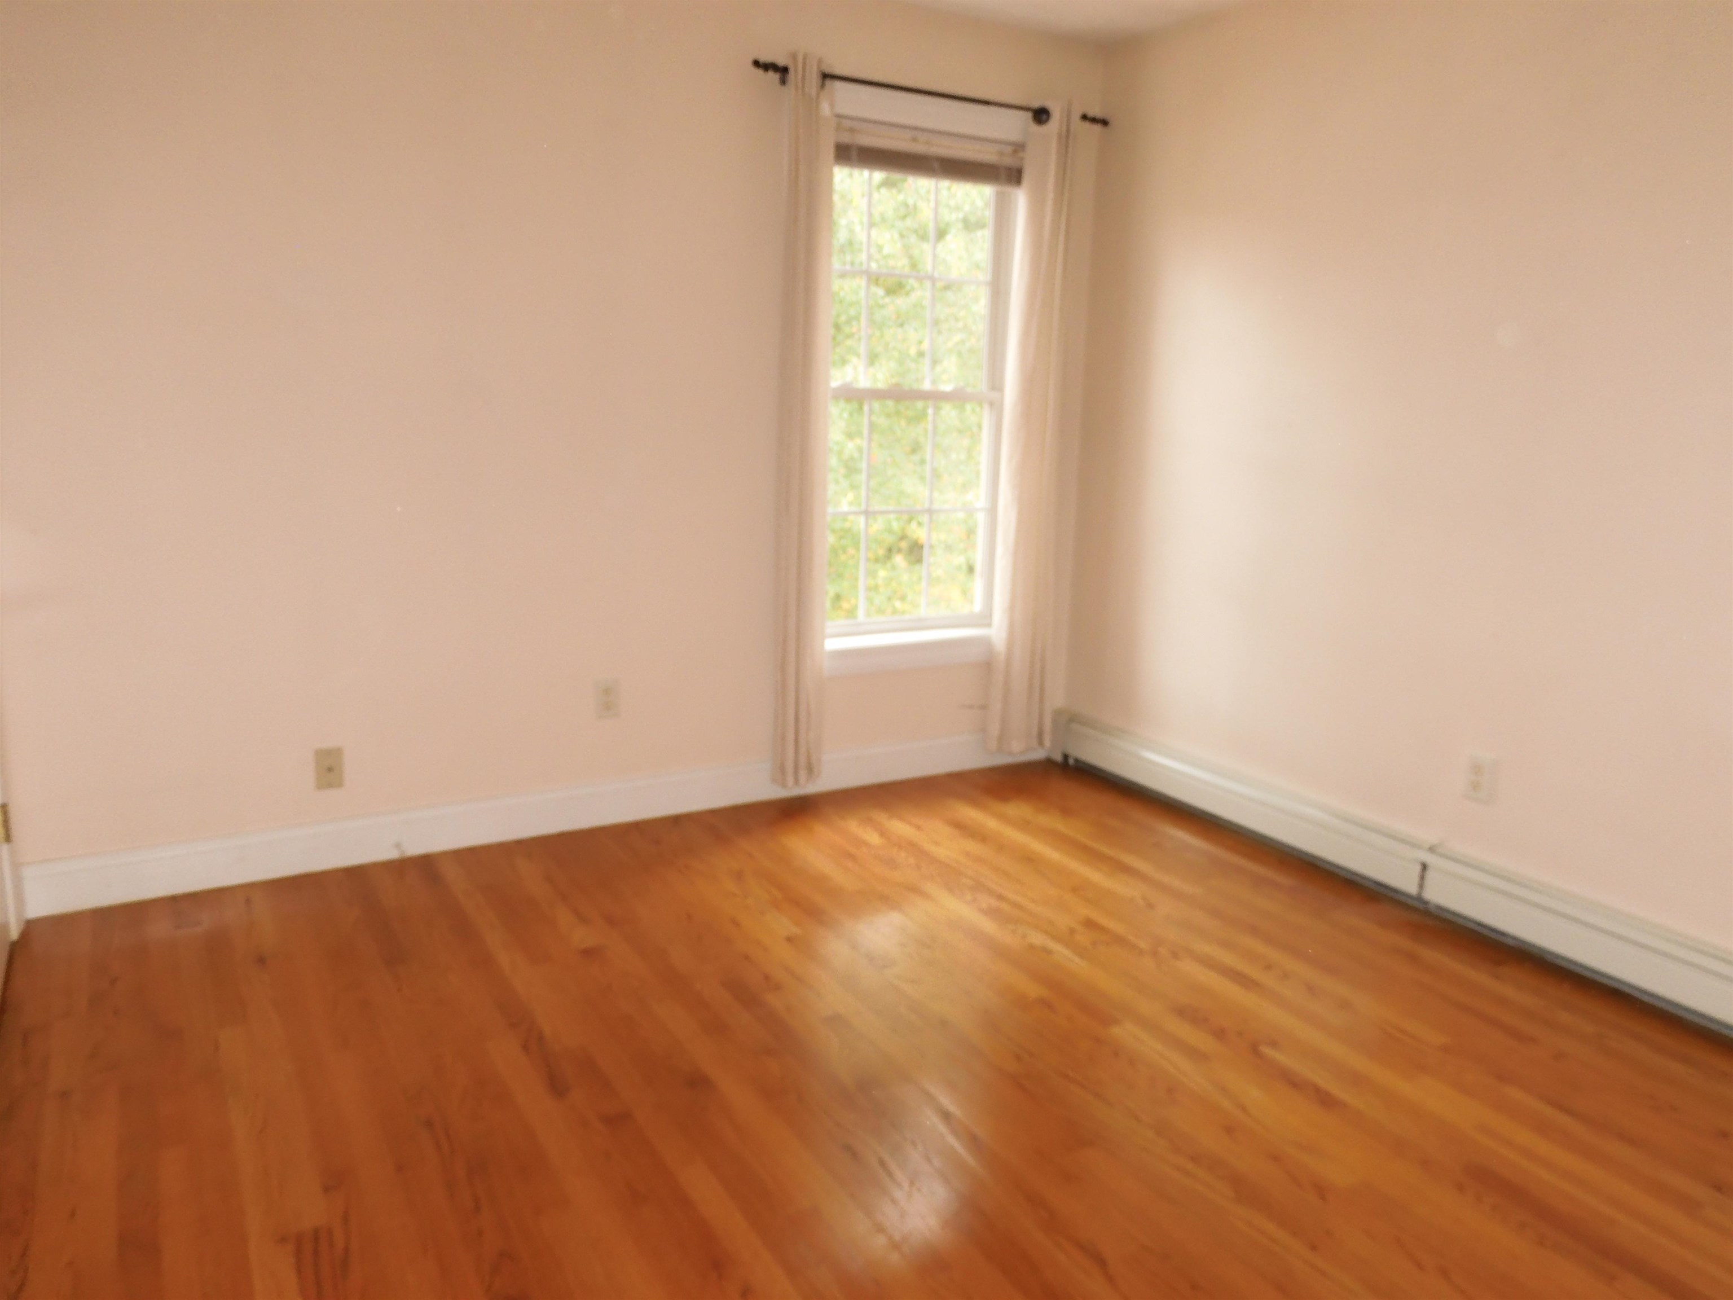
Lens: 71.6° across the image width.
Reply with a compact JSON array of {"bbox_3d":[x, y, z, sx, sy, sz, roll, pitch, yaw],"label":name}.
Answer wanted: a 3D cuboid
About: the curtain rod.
[{"bbox_3d":[0.237,-1.698,3.680,1.291,0.075,0.085,-5,13,-29],"label":"curtain rod"}]

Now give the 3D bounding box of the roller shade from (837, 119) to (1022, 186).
[{"bbox_3d":[0.178,-1.567,3.792,0.800,0.132,0.055,-5,13,-29],"label":"roller shade"}]

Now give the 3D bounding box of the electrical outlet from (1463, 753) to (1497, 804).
[{"bbox_3d":[1.550,0.325,3.037,0.012,0.115,0.072,-5,13,-29],"label":"electrical outlet"}]

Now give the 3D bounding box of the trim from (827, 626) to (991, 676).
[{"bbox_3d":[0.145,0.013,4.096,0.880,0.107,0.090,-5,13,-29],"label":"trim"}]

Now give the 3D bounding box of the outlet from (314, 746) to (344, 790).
[{"bbox_3d":[-1.443,0.320,3.231,0.070,0.115,0.012,-5,13,-29],"label":"outlet"}]

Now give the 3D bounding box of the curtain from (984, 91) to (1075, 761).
[{"bbox_3d":[0.583,-0.708,4.097,0.260,2.170,0.110,-5,13,-29],"label":"curtain"}]

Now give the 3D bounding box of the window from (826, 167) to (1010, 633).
[{"bbox_3d":[0.118,-0.821,3.984,0.800,1.570,0.080,-5,13,-29],"label":"window"}]

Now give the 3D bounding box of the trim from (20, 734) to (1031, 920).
[{"bbox_3d":[-0.694,0.459,3.693,3.125,0.133,0.018,-5,13,-29],"label":"trim"}]

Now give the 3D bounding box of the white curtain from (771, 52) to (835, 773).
[{"bbox_3d":[-0.194,-0.636,3.662,0.133,2.168,0.110,-5,13,-29],"label":"white curtain"}]

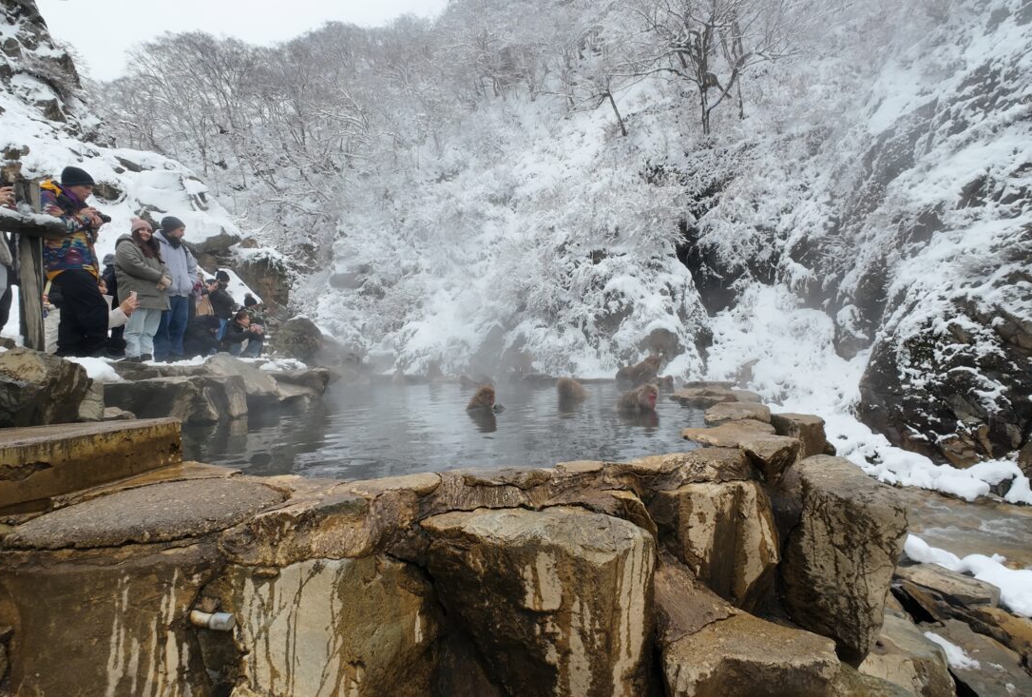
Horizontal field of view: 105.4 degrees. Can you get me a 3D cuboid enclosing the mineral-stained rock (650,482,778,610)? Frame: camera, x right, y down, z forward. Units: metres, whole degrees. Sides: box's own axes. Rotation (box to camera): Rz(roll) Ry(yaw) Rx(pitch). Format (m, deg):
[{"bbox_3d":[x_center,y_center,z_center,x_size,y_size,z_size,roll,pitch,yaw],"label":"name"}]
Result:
[{"bbox_3d":[0.775,0.750,1.570,0.400,0.410,0.340,0,1,-9],"label":"mineral-stained rock"}]

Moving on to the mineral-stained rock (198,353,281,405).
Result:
[{"bbox_3d":[-3.300,0.375,4.700,0.650,0.580,0.850,-2,0,0],"label":"mineral-stained rock"}]

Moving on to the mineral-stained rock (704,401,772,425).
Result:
[{"bbox_3d":[1.600,0.490,2.850,0.450,0.190,0.460,-2,0,12],"label":"mineral-stained rock"}]

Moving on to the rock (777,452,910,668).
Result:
[{"bbox_3d":[1.130,0.725,1.420,0.340,0.510,0.400,0,1,24],"label":"rock"}]

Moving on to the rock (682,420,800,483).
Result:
[{"bbox_3d":[1.210,0.520,2.130,0.500,0.180,0.620,0,1,27],"label":"rock"}]

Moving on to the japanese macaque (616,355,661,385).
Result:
[{"bbox_3d":[1.720,0.300,5.500,0.600,0.400,0.280,0,1,-6],"label":"japanese macaque"}]

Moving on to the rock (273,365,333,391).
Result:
[{"bbox_3d":[-3.100,0.450,5.700,0.700,0.430,0.800,-2,0,0],"label":"rock"}]

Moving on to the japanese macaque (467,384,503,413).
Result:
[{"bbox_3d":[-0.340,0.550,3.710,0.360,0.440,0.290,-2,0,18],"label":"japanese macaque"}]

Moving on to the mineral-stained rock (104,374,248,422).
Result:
[{"bbox_3d":[-2.680,0.400,3.220,0.920,0.380,0.600,0,1,-6],"label":"mineral-stained rock"}]

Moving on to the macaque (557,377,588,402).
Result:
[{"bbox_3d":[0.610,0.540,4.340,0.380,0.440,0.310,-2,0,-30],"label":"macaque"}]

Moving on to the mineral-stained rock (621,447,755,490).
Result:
[{"bbox_3d":[0.725,0.490,1.640,0.530,0.130,0.280,0,1,-15],"label":"mineral-stained rock"}]

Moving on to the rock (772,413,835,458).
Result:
[{"bbox_3d":[1.880,0.600,2.600,0.370,0.320,0.340,-2,0,-12],"label":"rock"}]

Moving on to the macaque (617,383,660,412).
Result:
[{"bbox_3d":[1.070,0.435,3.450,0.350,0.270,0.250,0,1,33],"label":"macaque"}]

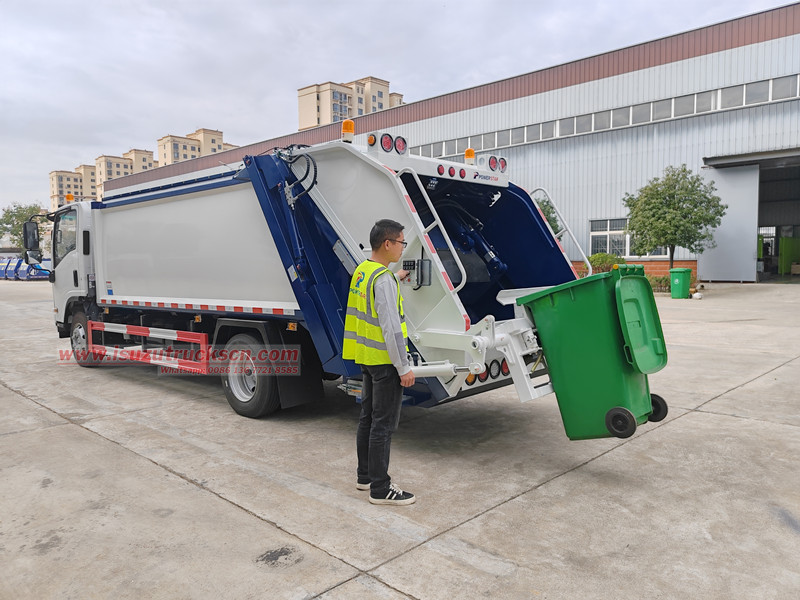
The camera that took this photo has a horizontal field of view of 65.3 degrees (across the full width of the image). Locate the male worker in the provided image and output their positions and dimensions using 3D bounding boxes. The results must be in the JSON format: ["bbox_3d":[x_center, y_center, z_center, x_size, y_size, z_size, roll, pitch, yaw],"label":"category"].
[{"bbox_3d":[-0.122,0.367,3.989,0.450,1.730,0.520,-3,4,-27],"label":"male worker"}]

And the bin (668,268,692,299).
[{"bbox_3d":[9.442,-0.558,20.971,0.540,1.010,0.640,3,6,45],"label":"bin"}]

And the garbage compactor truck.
[{"bbox_3d":[-1.388,-0.275,7.160,8.600,2.560,2.350,3,5,42],"label":"garbage compactor truck"}]

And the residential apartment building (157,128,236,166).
[{"bbox_3d":[-67.367,-34.517,217.533,13.000,44.500,29.000,3,5,42],"label":"residential apartment building"}]

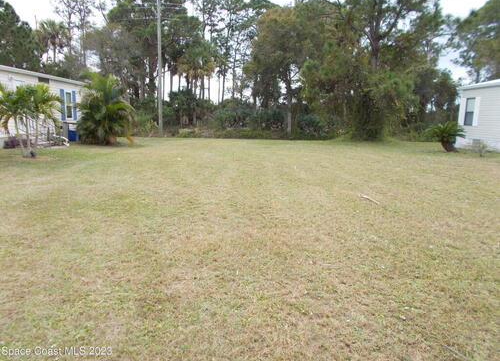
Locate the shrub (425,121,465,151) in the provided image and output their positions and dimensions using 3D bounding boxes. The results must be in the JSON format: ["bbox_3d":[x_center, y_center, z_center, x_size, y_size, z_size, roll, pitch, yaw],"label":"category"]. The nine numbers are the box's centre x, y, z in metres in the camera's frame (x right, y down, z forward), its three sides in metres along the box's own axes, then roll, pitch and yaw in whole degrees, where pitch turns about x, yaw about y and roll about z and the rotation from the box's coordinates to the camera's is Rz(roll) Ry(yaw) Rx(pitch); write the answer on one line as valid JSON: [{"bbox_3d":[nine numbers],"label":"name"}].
[{"bbox_3d":[9.444,-2.137,18.300,1.710,1.452,1.659,1,9,0],"label":"shrub"}]

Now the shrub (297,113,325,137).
[{"bbox_3d":[4.578,-4.098,28.500,2.083,1.929,2.021,1,9,0],"label":"shrub"}]

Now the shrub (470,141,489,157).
[{"bbox_3d":[9.846,-1.337,16.200,0.729,0.671,0.707,1,9,0],"label":"shrub"}]

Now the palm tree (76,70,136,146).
[{"bbox_3d":[-7.443,-3.652,19.500,2.765,3.655,2.682,1,9,0],"label":"palm tree"}]

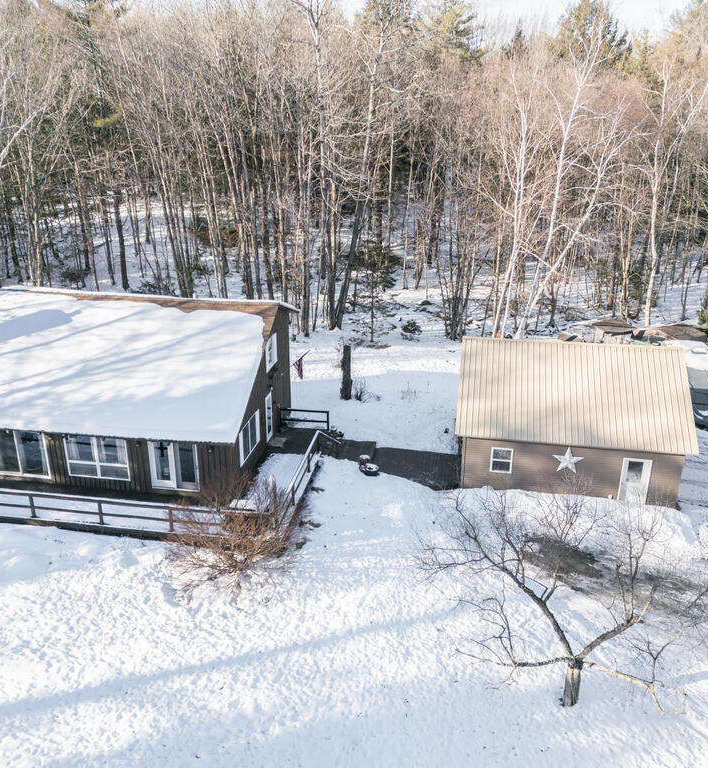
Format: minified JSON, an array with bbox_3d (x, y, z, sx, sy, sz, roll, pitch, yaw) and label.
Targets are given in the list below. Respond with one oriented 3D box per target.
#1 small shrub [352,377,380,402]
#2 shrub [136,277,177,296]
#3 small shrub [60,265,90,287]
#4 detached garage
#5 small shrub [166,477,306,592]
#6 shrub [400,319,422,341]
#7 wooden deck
[{"bbox_3d":[0.588,0.198,36.019,1.350,1.150,1.100,3,20,8],"label":"small shrub"},{"bbox_3d":[-14.533,-7.156,51.983,2.700,1.600,2.000,3,20,8],"label":"shrub"},{"bbox_3d":[-21.531,-8.377,54.609,2.200,1.700,1.900,3,20,8],"label":"small shrub"},{"bbox_3d":[8.782,0.836,29.599,8.600,5.310,7.860,4,20,10],"label":"detached garage"},{"bbox_3d":[-3.969,4.884,22.994,4.100,2.400,3.400,3,20,8],"label":"small shrub"},{"bbox_3d":[3.640,-3.492,44.745,1.350,1.100,1.250,3,20,8],"label":"shrub"},{"bbox_3d":[0.442,3.136,30.269,8.100,0.550,4.300,3,20,8],"label":"wooden deck"}]

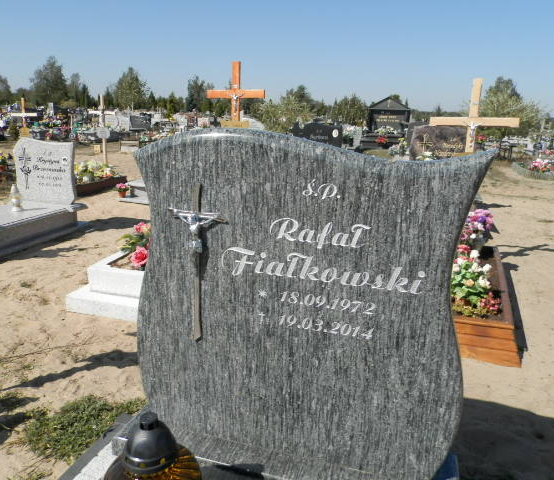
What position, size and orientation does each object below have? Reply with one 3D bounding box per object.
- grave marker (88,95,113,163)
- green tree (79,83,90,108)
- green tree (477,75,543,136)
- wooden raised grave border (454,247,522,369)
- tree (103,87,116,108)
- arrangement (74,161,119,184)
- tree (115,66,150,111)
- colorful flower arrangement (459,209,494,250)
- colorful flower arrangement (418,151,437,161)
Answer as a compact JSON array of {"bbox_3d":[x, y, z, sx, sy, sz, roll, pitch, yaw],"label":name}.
[{"bbox_3d":[-2.707,-1.652,7.257,0.450,1.193,0.070,7,16,19],"label":"grave marker"},{"bbox_3d":[-24.222,-17.777,58.542,1.192,4.121,1.133,-4,16,-21],"label":"green tree"},{"bbox_3d":[12.629,-7.180,25.454,3.289,3.450,3.124,9,17,24],"label":"green tree"},{"bbox_3d":[1.267,0.341,3.725,0.950,0.250,1.945,7,16,17],"label":"wooden raised grave border"},{"bbox_3d":[-20.089,-16.461,55.795,1.435,3.934,1.435,2,15,0],"label":"tree"},{"bbox_3d":[-2.561,-0.928,6.450,0.550,0.300,0.650,7,16,19],"label":"arrangement"},{"bbox_3d":[-19.488,-20.090,62.869,4.333,6.604,4.116,-3,16,-16],"label":"tree"},{"bbox_3d":[1.904,-0.100,4.410,0.360,0.380,0.340,7,16,17],"label":"colorful flower arrangement"},{"bbox_3d":[3.369,-1.869,10.347,0.450,0.280,0.360,7,16,17],"label":"colorful flower arrangement"}]

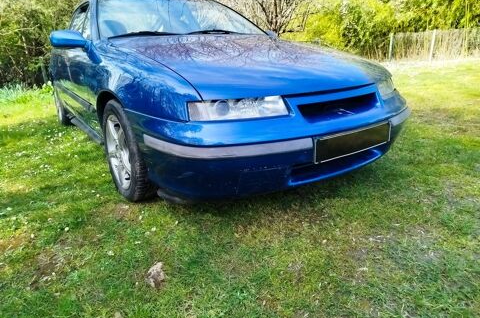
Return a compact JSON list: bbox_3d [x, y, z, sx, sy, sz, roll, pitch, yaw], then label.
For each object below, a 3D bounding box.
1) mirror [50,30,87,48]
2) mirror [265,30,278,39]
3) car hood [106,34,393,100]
[{"bbox_3d":[-1.094,-0.782,2.154,0.210,0.110,0.130,-14,22,-32],"label":"mirror"},{"bbox_3d":[0.297,-1.119,3.051,0.210,0.110,0.130,-14,22,-32],"label":"mirror"},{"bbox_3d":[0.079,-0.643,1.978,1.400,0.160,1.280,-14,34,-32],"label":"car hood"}]

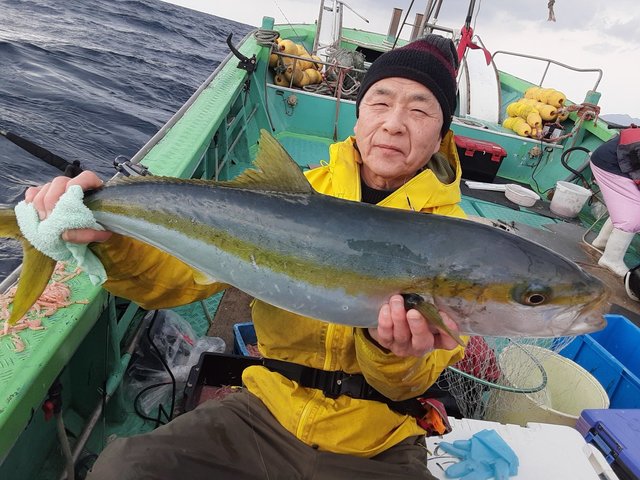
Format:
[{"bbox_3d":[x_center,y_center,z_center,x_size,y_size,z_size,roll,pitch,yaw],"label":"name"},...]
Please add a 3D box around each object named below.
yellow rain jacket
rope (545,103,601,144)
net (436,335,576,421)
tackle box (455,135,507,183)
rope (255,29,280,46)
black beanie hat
[{"bbox_3d":[0.005,0.074,0.881,0.570,0.580,0.500,17,21,5],"label":"yellow rain jacket"},{"bbox_3d":[2.226,-1.024,4.350,0.400,0.360,0.280,16,21,0],"label":"rope"},{"bbox_3d":[0.410,0.294,1.200,0.420,0.250,0.360,23,22,19],"label":"net"},{"bbox_3d":[1.431,-0.722,4.450,0.430,0.290,0.290,16,21,0],"label":"tackle box"},{"bbox_3d":[-0.520,-1.988,4.900,0.230,0.140,0.220,16,21,0],"label":"rope"},{"bbox_3d":[0.164,-0.283,0.915,0.188,0.185,0.225,16,21,2],"label":"black beanie hat"}]

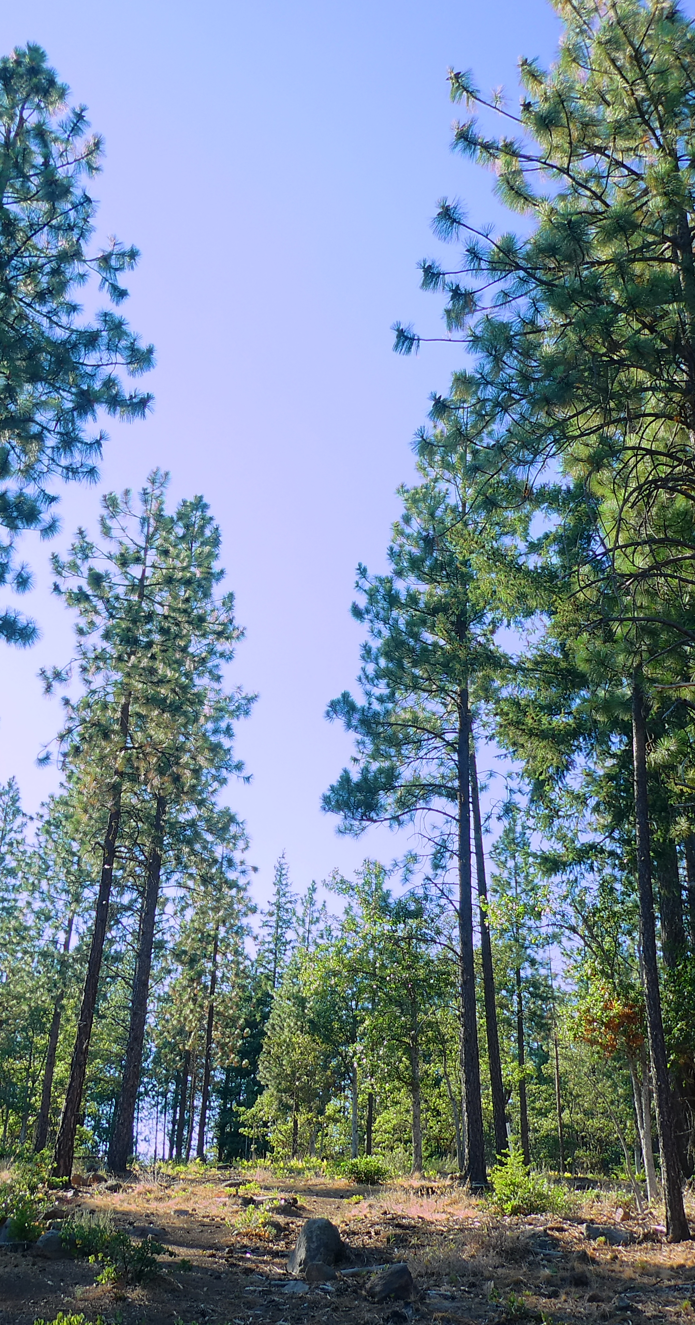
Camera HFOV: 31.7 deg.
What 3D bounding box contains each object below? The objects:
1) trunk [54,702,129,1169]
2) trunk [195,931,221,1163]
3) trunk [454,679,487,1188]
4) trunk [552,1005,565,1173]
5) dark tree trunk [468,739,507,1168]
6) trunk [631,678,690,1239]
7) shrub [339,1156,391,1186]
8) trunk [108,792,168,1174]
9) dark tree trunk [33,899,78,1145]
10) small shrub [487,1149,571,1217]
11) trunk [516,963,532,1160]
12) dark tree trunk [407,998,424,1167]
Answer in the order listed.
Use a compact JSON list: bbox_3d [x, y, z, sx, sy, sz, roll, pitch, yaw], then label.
[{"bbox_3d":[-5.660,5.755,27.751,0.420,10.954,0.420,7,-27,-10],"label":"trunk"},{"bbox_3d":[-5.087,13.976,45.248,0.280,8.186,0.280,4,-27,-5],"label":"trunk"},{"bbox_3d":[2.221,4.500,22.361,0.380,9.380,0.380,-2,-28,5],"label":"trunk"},{"bbox_3d":[6.933,14.021,40.493,0.190,5.177,0.190,-1,-27,9],"label":"trunk"},{"bbox_3d":[3.089,6.096,27.101,0.370,8.990,0.350,-4,-28,5],"label":"dark tree trunk"},{"bbox_3d":[4.180,3.631,16.665,0.310,7.596,0.310,-4,-27,13],"label":"trunk"},{"bbox_3d":[0.396,11.481,27.595,1.150,0.570,1.035,1,-27,1],"label":"shrub"},{"bbox_3d":[-4.780,7.136,28.395,0.460,8.682,0.460,7,-27,-8],"label":"trunk"},{"bbox_3d":[-9.223,11.468,38.895,0.360,7.513,0.360,8,-27,-11],"label":"dark tree trunk"},{"bbox_3d":[2.717,7.919,18.571,1.200,0.874,1.080,-2,-27,8],"label":"small shrub"},{"bbox_3d":[4.920,11.198,34.408,0.270,5.450,0.270,-2,-28,7],"label":"trunk"},{"bbox_3d":[1.415,8.866,25.795,0.220,3.470,0.220,-2,-28,2],"label":"dark tree trunk"}]

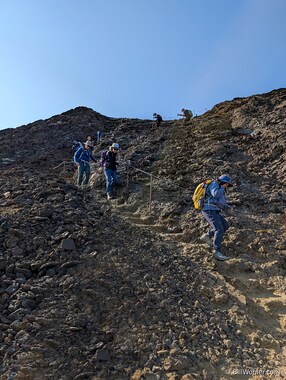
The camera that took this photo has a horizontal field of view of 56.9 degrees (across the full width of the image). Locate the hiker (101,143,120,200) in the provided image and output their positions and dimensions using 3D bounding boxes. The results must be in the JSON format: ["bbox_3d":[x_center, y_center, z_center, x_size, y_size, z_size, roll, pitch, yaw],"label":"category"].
[{"bbox_3d":[-0.955,-0.535,7.750,0.500,1.640,0.480,-4,-8,41],"label":"hiker"}]

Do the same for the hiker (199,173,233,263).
[{"bbox_3d":[1.351,0.509,4.850,0.580,1.550,0.500,-1,-6,22],"label":"hiker"}]

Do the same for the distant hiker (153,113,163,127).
[{"bbox_3d":[1.374,-6.653,25.000,0.800,1.380,0.520,4,-6,-25],"label":"distant hiker"}]

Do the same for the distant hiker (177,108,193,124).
[{"bbox_3d":[3.461,-6.088,22.000,1.000,1.350,0.550,3,-6,-20],"label":"distant hiker"}]

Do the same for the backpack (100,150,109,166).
[{"bbox_3d":[-1.153,-0.943,7.900,0.240,0.470,0.300,-3,-7,37],"label":"backpack"}]

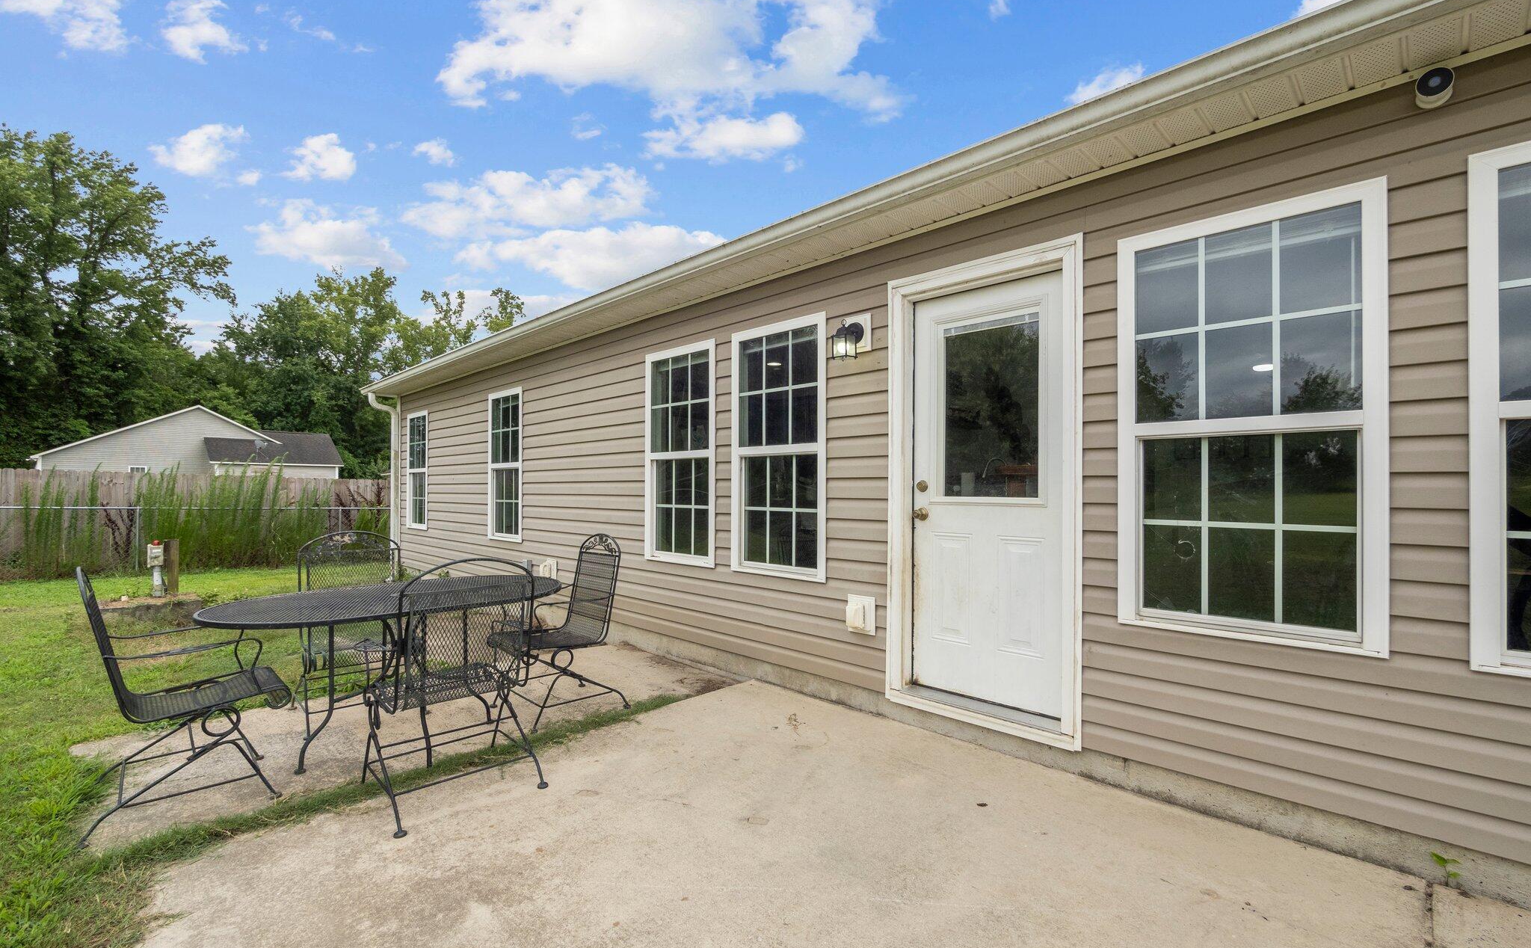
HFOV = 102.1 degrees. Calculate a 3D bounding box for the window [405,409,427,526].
[{"bbox_3d":[-4.675,-0.036,8.342,0.775,1.555,0.060,-1,-1,43],"label":"window"}]

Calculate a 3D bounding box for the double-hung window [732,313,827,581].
[{"bbox_3d":[0.073,-0.144,3.850,0.775,1.555,0.060,-1,-1,43],"label":"double-hung window"}]

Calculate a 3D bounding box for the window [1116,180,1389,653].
[{"bbox_3d":[1.735,-0.181,2.275,0.775,1.555,0.060,-1,-1,43],"label":"window"}]

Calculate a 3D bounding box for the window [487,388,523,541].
[{"bbox_3d":[-2.706,-0.082,6.457,0.775,1.555,0.060,-1,-1,43],"label":"window"}]

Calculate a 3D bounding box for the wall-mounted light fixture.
[{"bbox_3d":[0.451,-0.739,3.364,0.180,0.265,0.190,-1,-1,43],"label":"wall-mounted light fixture"}]

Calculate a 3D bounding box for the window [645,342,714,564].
[{"bbox_3d":[-0.621,-0.133,4.490,0.775,1.555,0.060,-1,-1,43],"label":"window"}]

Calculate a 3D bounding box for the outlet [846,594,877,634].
[{"bbox_3d":[0.511,0.774,3.373,0.177,0.207,0.080,-1,-1,43],"label":"outlet"}]

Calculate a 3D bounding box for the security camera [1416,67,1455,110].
[{"bbox_3d":[2.082,-1.200,1.929,0.084,0.084,0.086,-1,-1,43],"label":"security camera"}]

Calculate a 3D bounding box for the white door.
[{"bbox_3d":[1.077,0.098,3.010,0.800,2.020,0.055,-1,-1,43],"label":"white door"}]

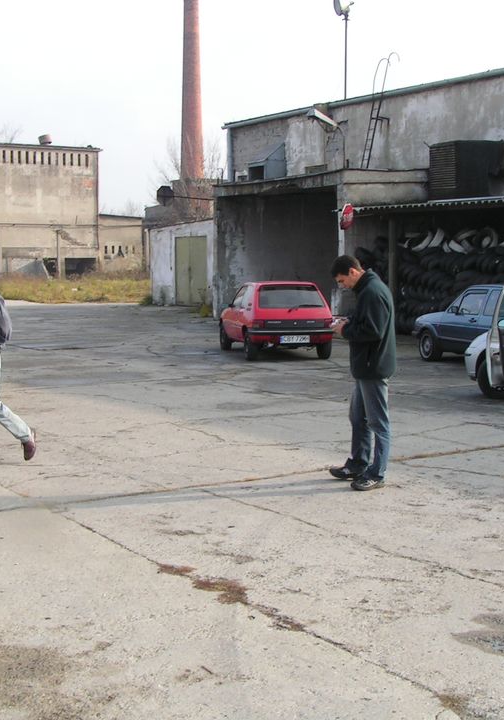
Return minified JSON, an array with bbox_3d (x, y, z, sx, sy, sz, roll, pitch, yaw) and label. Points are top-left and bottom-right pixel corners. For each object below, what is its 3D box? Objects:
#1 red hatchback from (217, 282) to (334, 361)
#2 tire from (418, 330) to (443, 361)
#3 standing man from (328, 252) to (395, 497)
[{"bbox_3d":[0.368,-0.792,19.626,1.570,1.370,3.700,-1,5,-11],"label":"red hatchback"},{"bbox_3d":[3.083,-0.261,18.147,0.170,0.560,0.560,-2,6,-21],"label":"tire"},{"bbox_3d":[0.819,0.074,8.013,0.470,1.750,0.520,-1,5,-9],"label":"standing man"}]

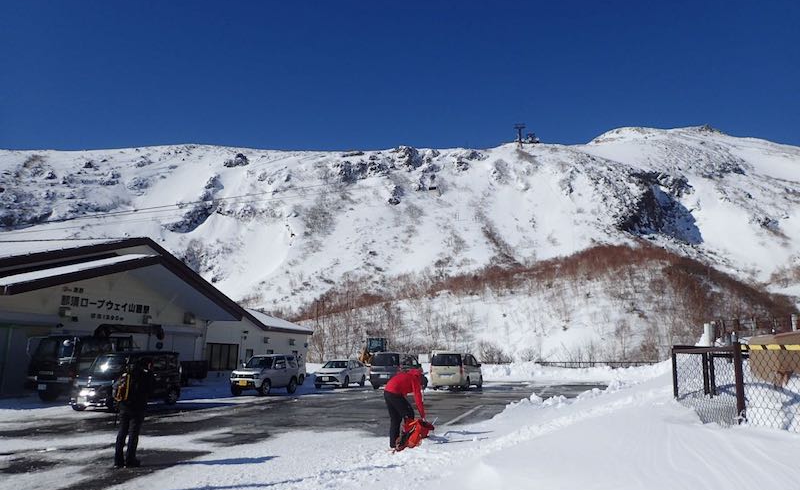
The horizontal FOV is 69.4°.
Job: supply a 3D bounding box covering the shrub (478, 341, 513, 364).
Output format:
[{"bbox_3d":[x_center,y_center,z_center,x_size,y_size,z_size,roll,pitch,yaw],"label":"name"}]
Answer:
[{"bbox_3d":[7.553,8.595,45.699,2.800,1.900,2.400,0,-11,0],"label":"shrub"}]

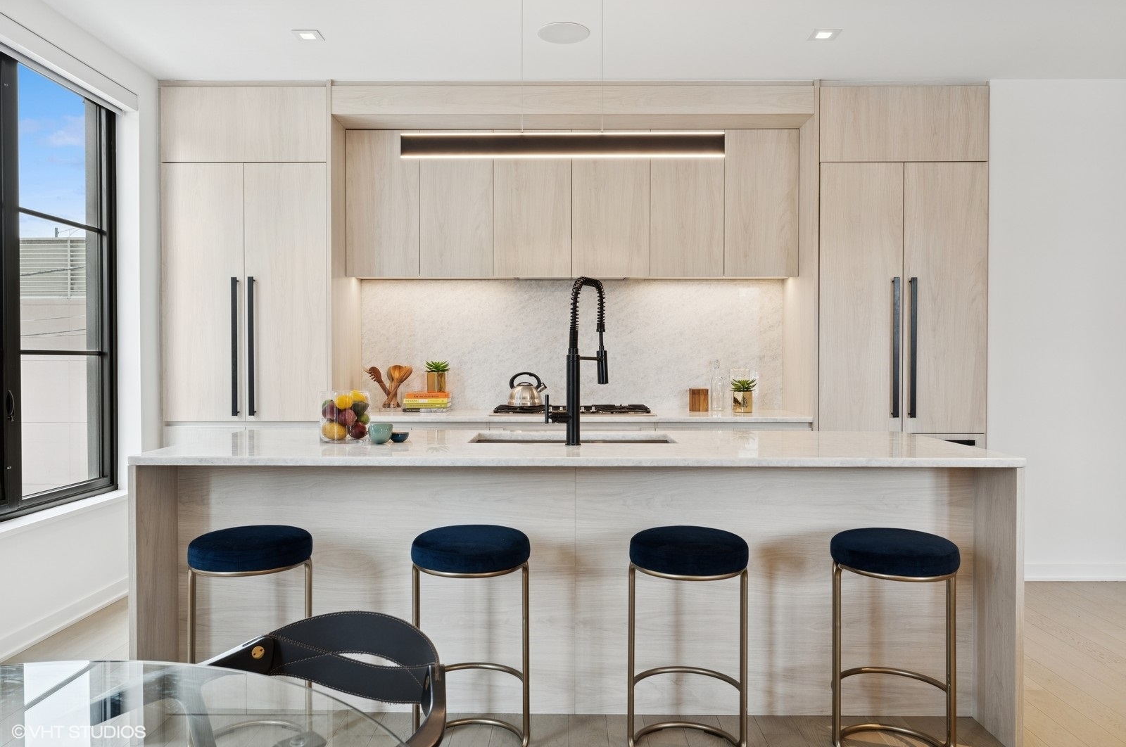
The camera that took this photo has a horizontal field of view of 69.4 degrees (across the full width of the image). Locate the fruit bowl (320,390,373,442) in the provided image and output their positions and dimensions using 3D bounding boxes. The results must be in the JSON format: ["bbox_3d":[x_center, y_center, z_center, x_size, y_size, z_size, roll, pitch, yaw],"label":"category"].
[{"bbox_3d":[-0.802,0.159,3.006,0.188,0.184,0.188,0,1,0],"label":"fruit bowl"}]

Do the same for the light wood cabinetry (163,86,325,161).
[{"bbox_3d":[-1.749,-1.371,4.777,0.905,0.413,0.613,0,1,0],"label":"light wood cabinetry"}]

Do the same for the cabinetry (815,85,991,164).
[{"bbox_3d":[1.868,-1.369,4.748,0.915,0.413,0.613,0,1,0],"label":"cabinetry"}]

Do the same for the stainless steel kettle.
[{"bbox_3d":[-0.213,0.096,4.834,0.230,0.205,0.200,0,1,0],"label":"stainless steel kettle"}]

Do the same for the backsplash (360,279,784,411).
[{"bbox_3d":[0.057,-0.173,5.107,2.644,0.799,0.020,0,1,0],"label":"backsplash"}]

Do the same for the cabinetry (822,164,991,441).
[{"bbox_3d":[1.867,-0.418,4.763,0.915,1.488,0.613,0,1,0],"label":"cabinetry"}]

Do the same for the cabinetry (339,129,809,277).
[{"bbox_3d":[0.056,-0.994,4.918,2.644,0.858,0.334,0,1,0],"label":"cabinetry"}]

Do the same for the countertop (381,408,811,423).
[{"bbox_3d":[0.054,0.245,4.793,2.644,0.032,0.620,0,1,0],"label":"countertop"}]

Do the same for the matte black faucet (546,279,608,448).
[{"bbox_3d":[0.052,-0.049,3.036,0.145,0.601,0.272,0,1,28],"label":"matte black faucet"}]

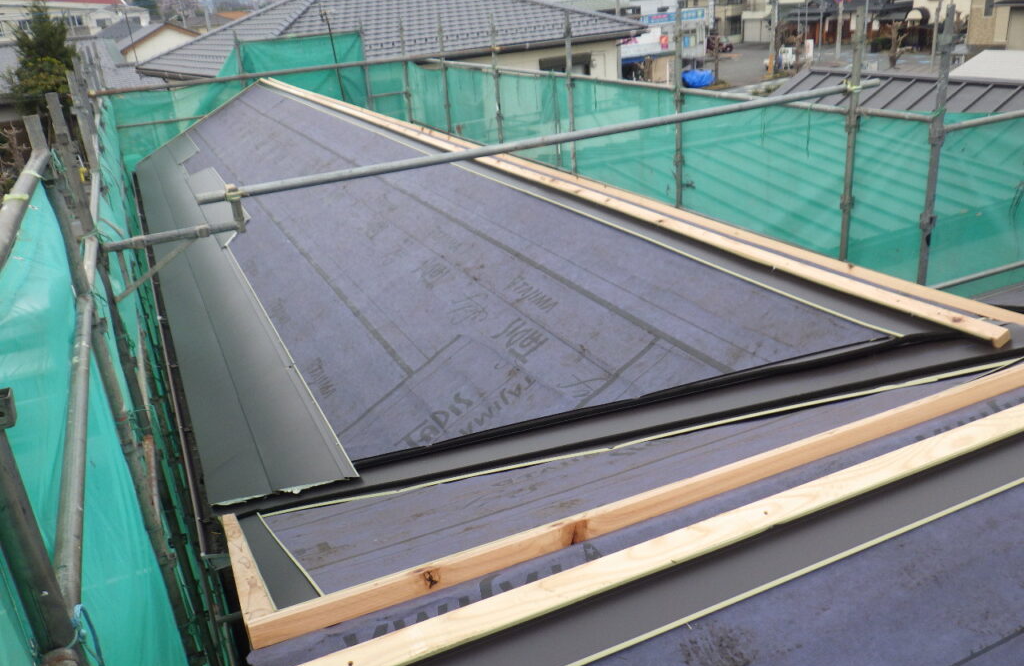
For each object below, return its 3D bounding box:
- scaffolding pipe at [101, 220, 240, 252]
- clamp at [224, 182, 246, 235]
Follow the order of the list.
[{"bbox_3d":[-1.442,-0.408,3.511,0.545,0.052,0.050,-13,24,-21],"label":"scaffolding pipe"},{"bbox_3d":[-1.208,-0.544,3.620,0.060,0.210,0.080,-14,24,-21],"label":"clamp"}]

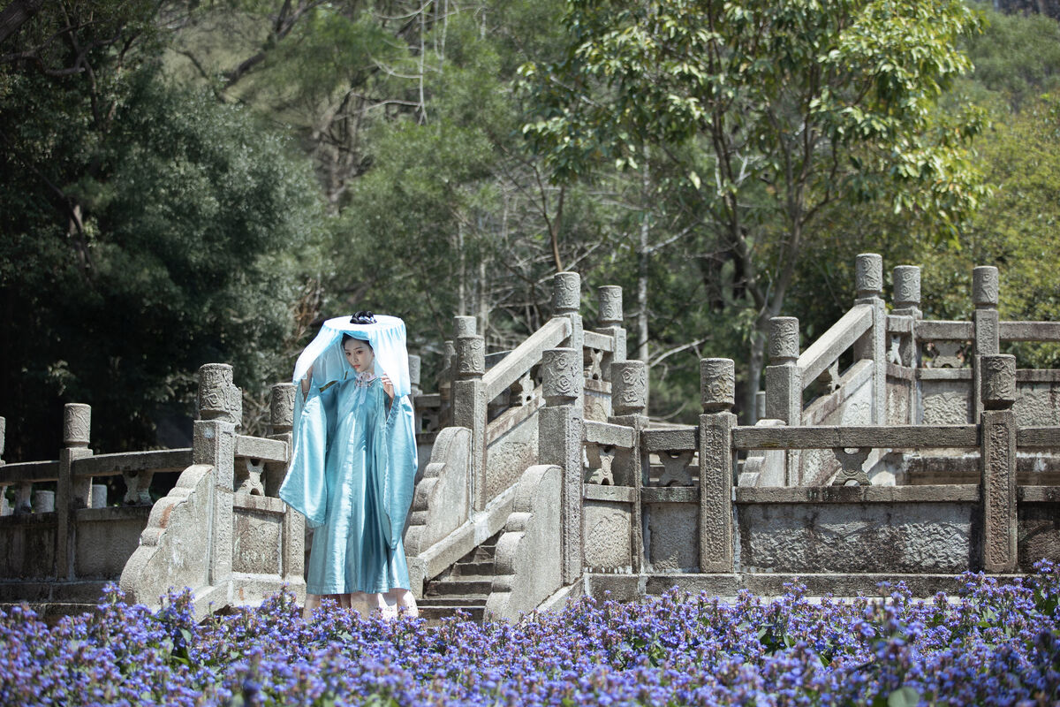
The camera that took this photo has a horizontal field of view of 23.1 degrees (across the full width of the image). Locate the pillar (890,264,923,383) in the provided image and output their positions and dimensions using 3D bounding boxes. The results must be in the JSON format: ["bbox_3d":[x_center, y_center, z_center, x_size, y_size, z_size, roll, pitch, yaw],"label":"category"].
[{"bbox_3d":[2.796,-0.019,19.132,0.187,1.256,0.187,-3,-6,29],"label":"pillar"}]

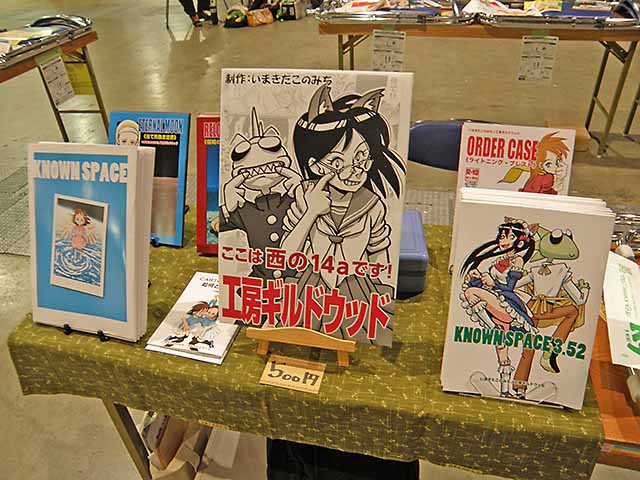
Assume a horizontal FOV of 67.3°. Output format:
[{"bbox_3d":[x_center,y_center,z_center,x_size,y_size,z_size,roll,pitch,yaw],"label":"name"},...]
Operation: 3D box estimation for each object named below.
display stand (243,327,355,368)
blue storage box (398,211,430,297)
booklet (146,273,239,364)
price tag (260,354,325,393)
[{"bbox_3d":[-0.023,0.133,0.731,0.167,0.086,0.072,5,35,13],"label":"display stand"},{"bbox_3d":[0.092,0.018,0.891,0.211,0.087,0.156,1,34,7],"label":"blue storage box"},{"bbox_3d":[-0.191,0.126,0.825,0.132,0.011,0.188,5,35,13],"label":"booklet"},{"bbox_3d":[-0.038,0.197,0.712,0.088,0.003,0.054,6,35,13],"label":"price tag"}]

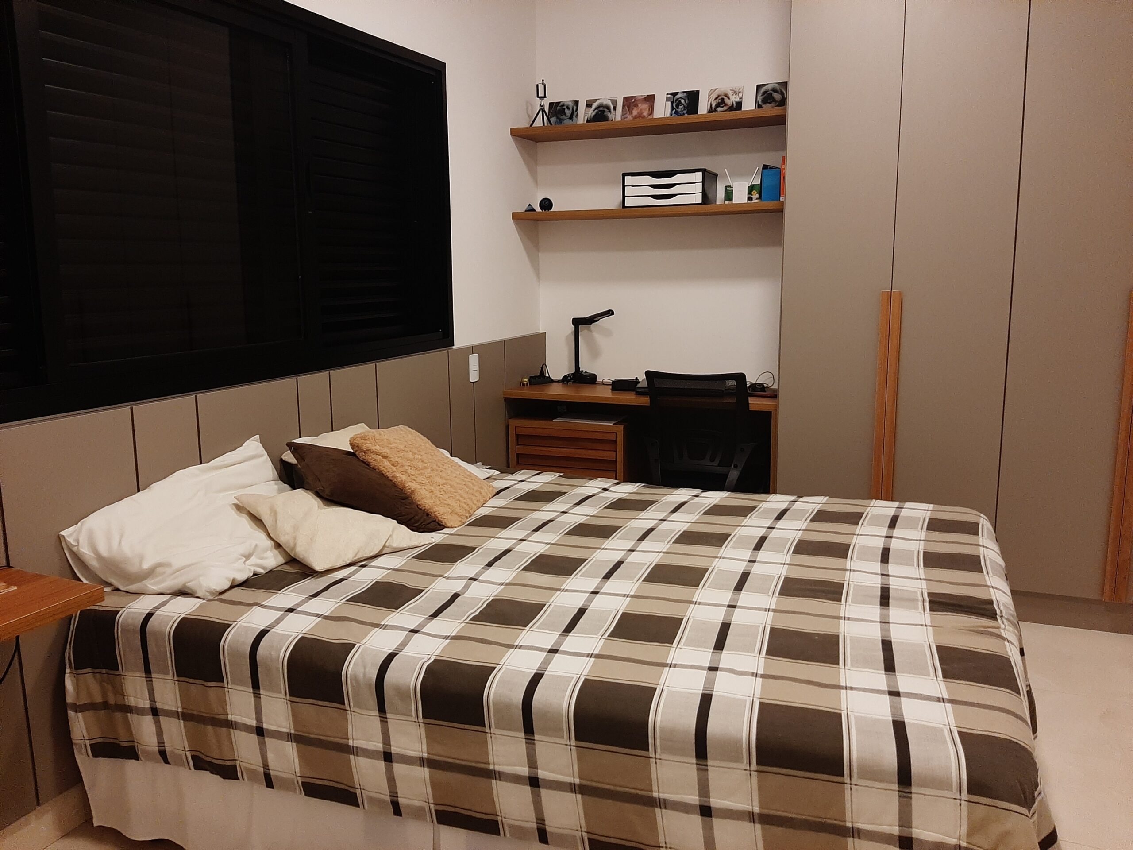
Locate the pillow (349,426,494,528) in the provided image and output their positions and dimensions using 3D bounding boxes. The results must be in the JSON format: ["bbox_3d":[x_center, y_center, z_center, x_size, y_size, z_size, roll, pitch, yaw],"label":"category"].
[{"bbox_3d":[-0.457,0.136,2.748,0.410,0.120,0.430,37,15,4],"label":"pillow"}]

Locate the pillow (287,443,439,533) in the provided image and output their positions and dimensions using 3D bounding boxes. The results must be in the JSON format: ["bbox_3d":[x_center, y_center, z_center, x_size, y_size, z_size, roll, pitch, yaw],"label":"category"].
[{"bbox_3d":[-0.546,0.151,2.695,0.450,0.150,0.430,32,19,12],"label":"pillow"}]

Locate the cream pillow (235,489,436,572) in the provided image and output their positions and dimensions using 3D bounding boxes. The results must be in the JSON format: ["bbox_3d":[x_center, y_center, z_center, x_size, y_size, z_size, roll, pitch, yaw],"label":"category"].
[{"bbox_3d":[-0.640,0.251,2.384,0.400,0.140,0.400,32,27,30],"label":"cream pillow"}]

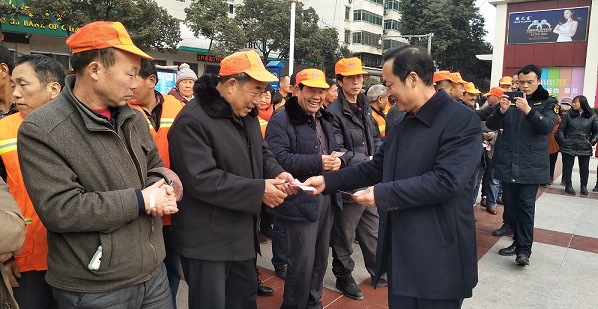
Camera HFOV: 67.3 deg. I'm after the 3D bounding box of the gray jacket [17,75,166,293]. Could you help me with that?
[{"bbox_3d":[-0.715,0.080,1.570,0.420,0.690,0.510,5,7,27],"label":"gray jacket"}]

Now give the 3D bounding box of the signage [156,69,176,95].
[{"bbox_3d":[-2.545,-1.022,8.500,0.650,1.300,0.080,1,6,-5],"label":"signage"}]

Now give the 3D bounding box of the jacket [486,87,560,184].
[{"bbox_3d":[2.040,-0.183,4.120,0.580,0.870,0.450,7,8,40],"label":"jacket"}]

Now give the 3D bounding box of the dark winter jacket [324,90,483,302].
[{"bbox_3d":[0.423,0.138,1.820,0.580,0.790,0.500,0,7,-17],"label":"dark winter jacket"}]

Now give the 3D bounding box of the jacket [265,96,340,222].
[{"bbox_3d":[0.015,0.024,2.720,0.490,0.730,0.380,-2,7,-30],"label":"jacket"}]

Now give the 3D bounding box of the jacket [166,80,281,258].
[{"bbox_3d":[-0.355,0.058,2.170,0.480,0.820,0.500,5,7,26],"label":"jacket"}]

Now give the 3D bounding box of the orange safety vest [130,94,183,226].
[{"bbox_3d":[-0.754,0.032,2.360,0.460,0.680,0.280,-1,7,-21],"label":"orange safety vest"}]

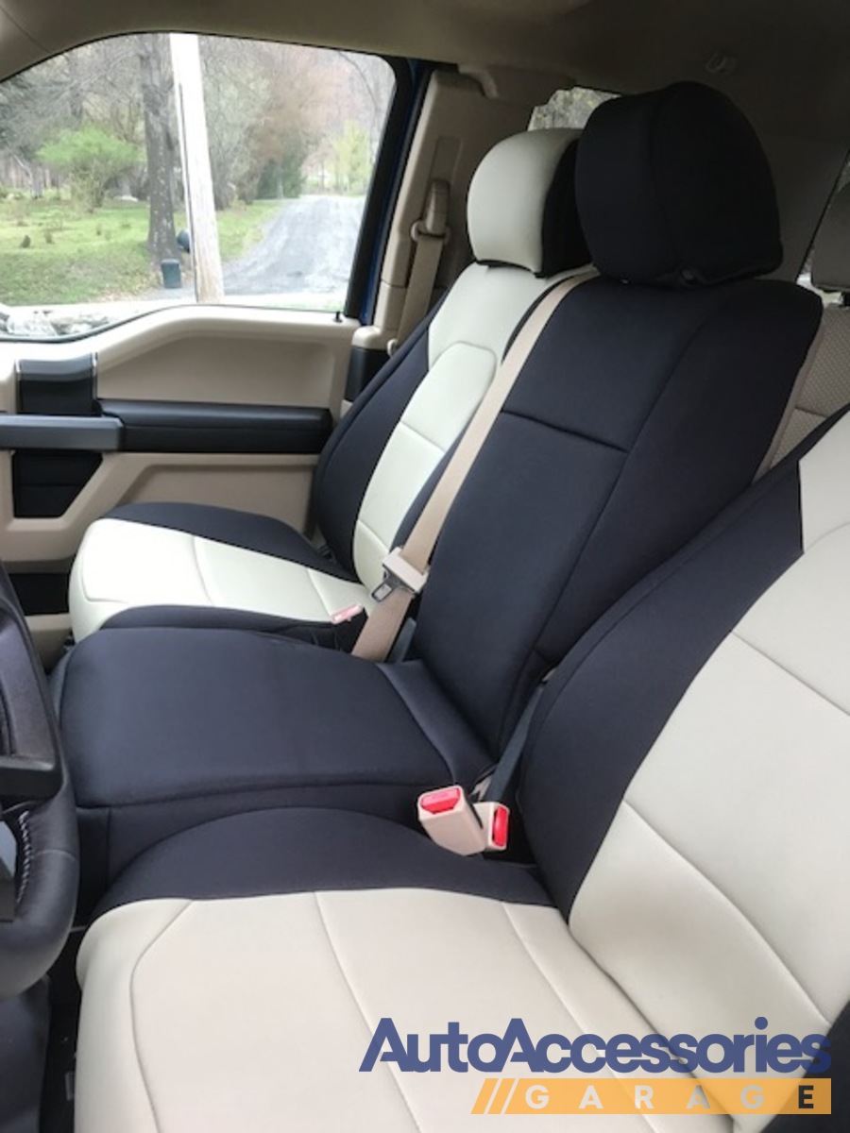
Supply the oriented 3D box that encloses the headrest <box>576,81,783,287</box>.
[{"bbox_3d":[0.278,-0.426,1.033,0.150,0.206,0.250,-6,24,-20],"label":"headrest"}]

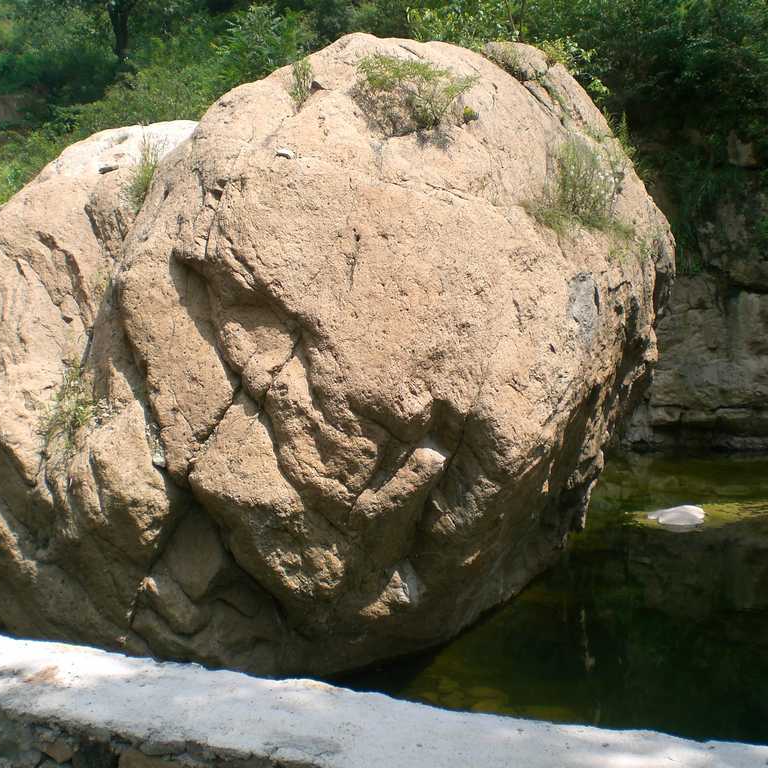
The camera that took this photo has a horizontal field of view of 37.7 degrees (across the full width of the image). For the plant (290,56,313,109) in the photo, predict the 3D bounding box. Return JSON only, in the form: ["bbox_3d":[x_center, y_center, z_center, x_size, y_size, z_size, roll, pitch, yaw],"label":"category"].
[{"bbox_3d":[-0.661,-2.387,8.900,0.190,0.400,0.200,0,3,0],"label":"plant"}]

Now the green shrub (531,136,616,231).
[{"bbox_3d":[1.409,-1.498,8.400,0.680,0.700,0.500,0,3,0],"label":"green shrub"}]

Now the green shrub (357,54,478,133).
[{"bbox_3d":[0.256,-2.215,8.600,0.920,0.560,0.600,0,3,0],"label":"green shrub"}]

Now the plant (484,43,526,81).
[{"bbox_3d":[1.027,-2.726,9.500,0.360,0.310,0.320,0,3,0],"label":"plant"}]

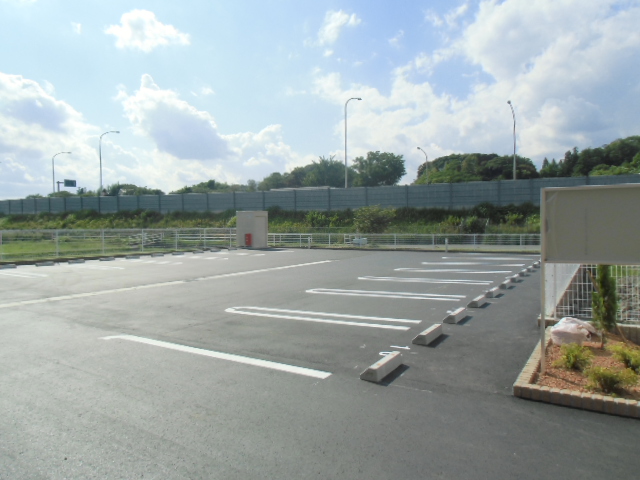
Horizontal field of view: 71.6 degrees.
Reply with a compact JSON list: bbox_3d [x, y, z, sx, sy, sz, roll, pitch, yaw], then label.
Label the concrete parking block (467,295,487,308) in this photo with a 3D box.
[{"bbox_3d":[2.657,1.035,7.483,0.180,0.117,0.588,0,2,32],"label":"concrete parking block"}]

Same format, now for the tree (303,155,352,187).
[{"bbox_3d":[1.459,-9.919,82.162,9.000,11.400,9.000,-1,2,0],"label":"tree"}]

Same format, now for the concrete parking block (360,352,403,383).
[{"bbox_3d":[0.598,1.199,4.262,0.175,0.120,0.600,-1,1,32],"label":"concrete parking block"}]

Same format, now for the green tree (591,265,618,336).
[{"bbox_3d":[3.123,0.482,4.849,0.270,1.120,0.270,-1,2,0],"label":"green tree"}]

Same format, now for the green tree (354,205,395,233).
[{"bbox_3d":[3.970,-1.414,32.533,3.000,2.300,2.700,-1,2,0],"label":"green tree"}]

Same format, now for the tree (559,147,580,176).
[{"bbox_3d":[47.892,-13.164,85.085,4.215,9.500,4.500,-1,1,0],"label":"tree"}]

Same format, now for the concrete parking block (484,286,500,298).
[{"bbox_3d":[3.381,1.026,8.692,0.175,0.120,0.600,-1,1,32],"label":"concrete parking block"}]

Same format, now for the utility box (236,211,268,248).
[{"bbox_3d":[-4.499,-0.671,29.794,1.540,2.370,1.460,0,2,32],"label":"utility box"}]

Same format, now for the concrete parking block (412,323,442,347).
[{"bbox_3d":[1.327,1.154,5.421,0.175,0.120,0.600,-1,1,32],"label":"concrete parking block"}]

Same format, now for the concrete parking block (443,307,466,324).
[{"bbox_3d":[1.946,1.076,6.347,0.180,0.117,0.588,0,2,32],"label":"concrete parking block"}]

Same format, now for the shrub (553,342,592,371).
[{"bbox_3d":[2.283,0.997,3.983,0.359,0.270,0.370,-1,1,0],"label":"shrub"}]

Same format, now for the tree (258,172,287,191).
[{"bbox_3d":[-10.635,-11.714,100.063,6.311,7.000,6.500,-1,1,0],"label":"tree"}]

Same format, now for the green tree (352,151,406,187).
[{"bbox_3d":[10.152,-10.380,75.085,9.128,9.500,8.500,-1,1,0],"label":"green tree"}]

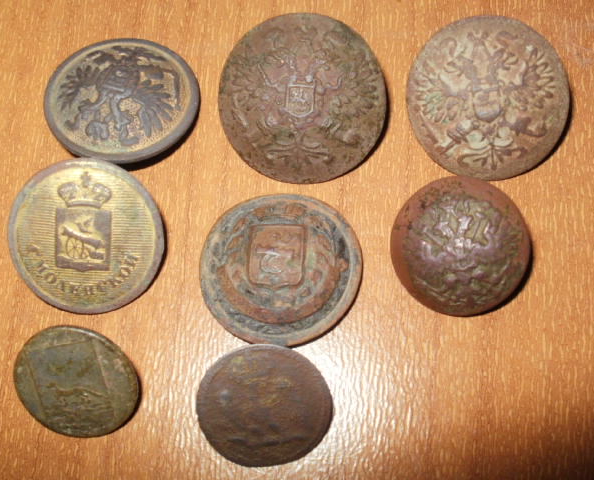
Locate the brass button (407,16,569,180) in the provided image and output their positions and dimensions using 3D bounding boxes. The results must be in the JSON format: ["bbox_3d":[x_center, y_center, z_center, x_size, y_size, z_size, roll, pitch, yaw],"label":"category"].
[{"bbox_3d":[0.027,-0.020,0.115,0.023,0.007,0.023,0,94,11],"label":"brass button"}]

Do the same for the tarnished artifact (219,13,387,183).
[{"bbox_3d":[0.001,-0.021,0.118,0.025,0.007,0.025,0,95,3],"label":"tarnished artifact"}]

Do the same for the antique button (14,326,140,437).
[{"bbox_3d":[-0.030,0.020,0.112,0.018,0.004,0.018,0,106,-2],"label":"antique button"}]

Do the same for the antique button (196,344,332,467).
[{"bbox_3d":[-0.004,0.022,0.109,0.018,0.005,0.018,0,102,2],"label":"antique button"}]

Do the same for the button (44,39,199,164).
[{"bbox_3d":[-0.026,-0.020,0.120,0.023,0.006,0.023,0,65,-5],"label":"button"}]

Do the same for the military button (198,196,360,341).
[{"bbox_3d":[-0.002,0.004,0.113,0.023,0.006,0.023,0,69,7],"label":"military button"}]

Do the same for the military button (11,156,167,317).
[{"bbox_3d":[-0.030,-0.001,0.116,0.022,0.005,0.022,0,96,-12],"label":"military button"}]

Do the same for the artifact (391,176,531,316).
[{"bbox_3d":[0.022,0.001,0.111,0.019,0.010,0.019,0,85,7],"label":"artifact"}]

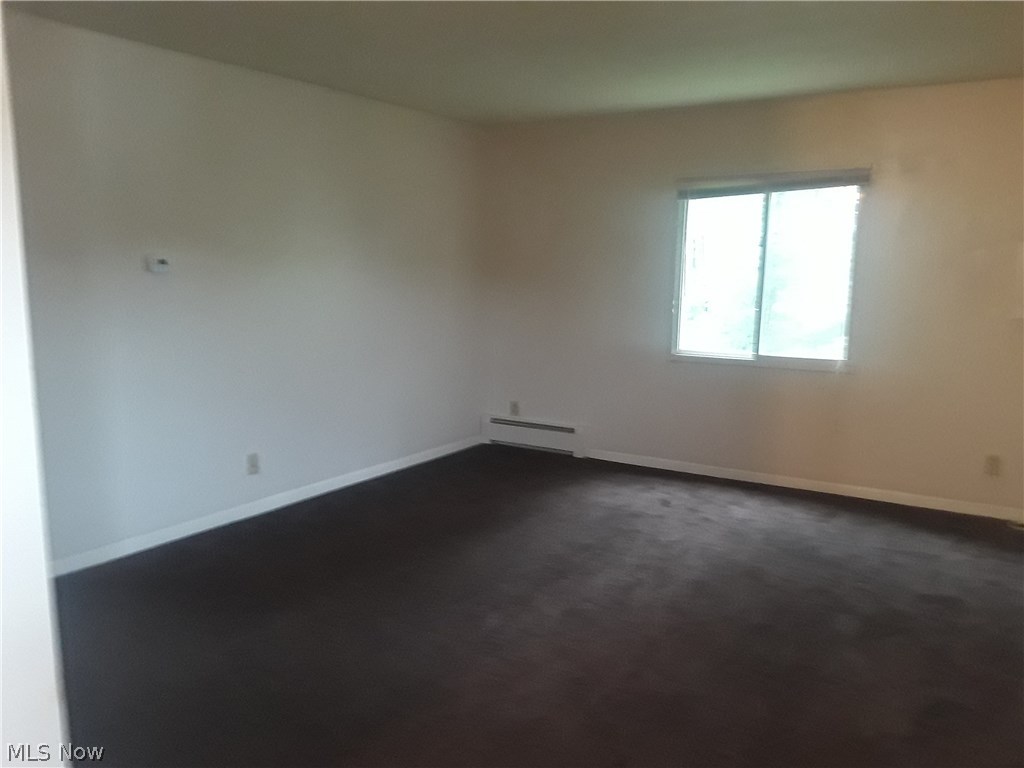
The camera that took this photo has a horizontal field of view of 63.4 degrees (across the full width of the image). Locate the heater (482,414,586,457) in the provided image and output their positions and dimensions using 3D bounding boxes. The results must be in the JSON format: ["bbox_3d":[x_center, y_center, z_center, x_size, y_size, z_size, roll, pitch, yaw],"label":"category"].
[{"bbox_3d":[0.150,0.397,6.297,0.901,0.219,0.065,6,10,32],"label":"heater"}]

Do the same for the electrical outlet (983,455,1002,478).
[{"bbox_3d":[2.723,0.463,4.694,0.073,0.117,0.012,6,10,32],"label":"electrical outlet"}]

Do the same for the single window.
[{"bbox_3d":[1.595,-0.714,5.260,1.175,1.195,0.100,6,10,32],"label":"single window"}]

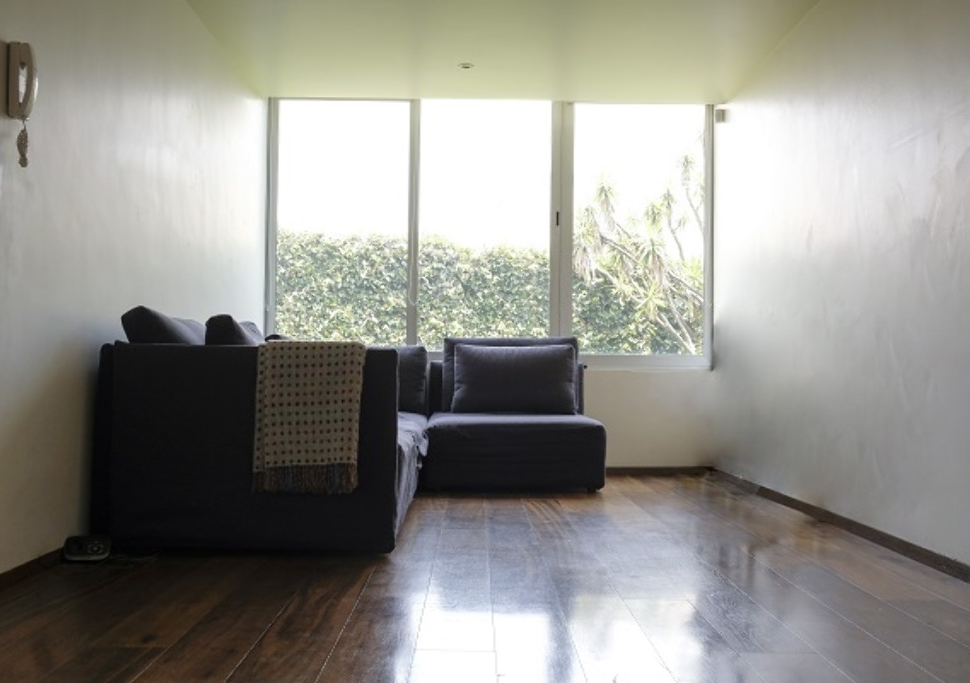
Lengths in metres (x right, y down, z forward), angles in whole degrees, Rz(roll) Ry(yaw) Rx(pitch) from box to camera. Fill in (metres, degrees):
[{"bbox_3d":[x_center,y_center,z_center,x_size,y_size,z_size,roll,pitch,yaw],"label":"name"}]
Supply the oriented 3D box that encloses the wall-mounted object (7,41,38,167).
[{"bbox_3d":[-1.377,-0.706,2.986,0.070,0.375,0.085,1,-2,0],"label":"wall-mounted object"}]

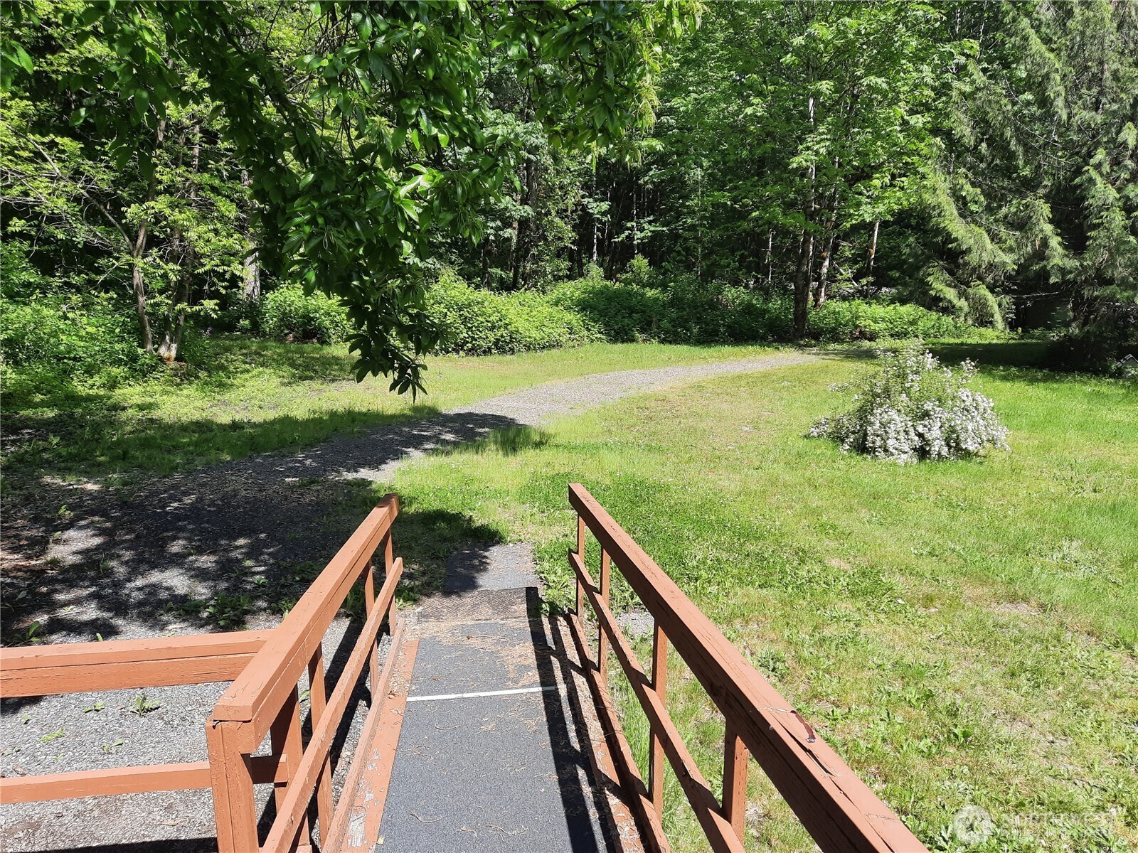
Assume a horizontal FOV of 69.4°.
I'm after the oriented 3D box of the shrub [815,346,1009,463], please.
[{"bbox_3d":[4.660,-0.410,11.400,2.600,1.320,2.300,5,14,22],"label":"shrub"}]

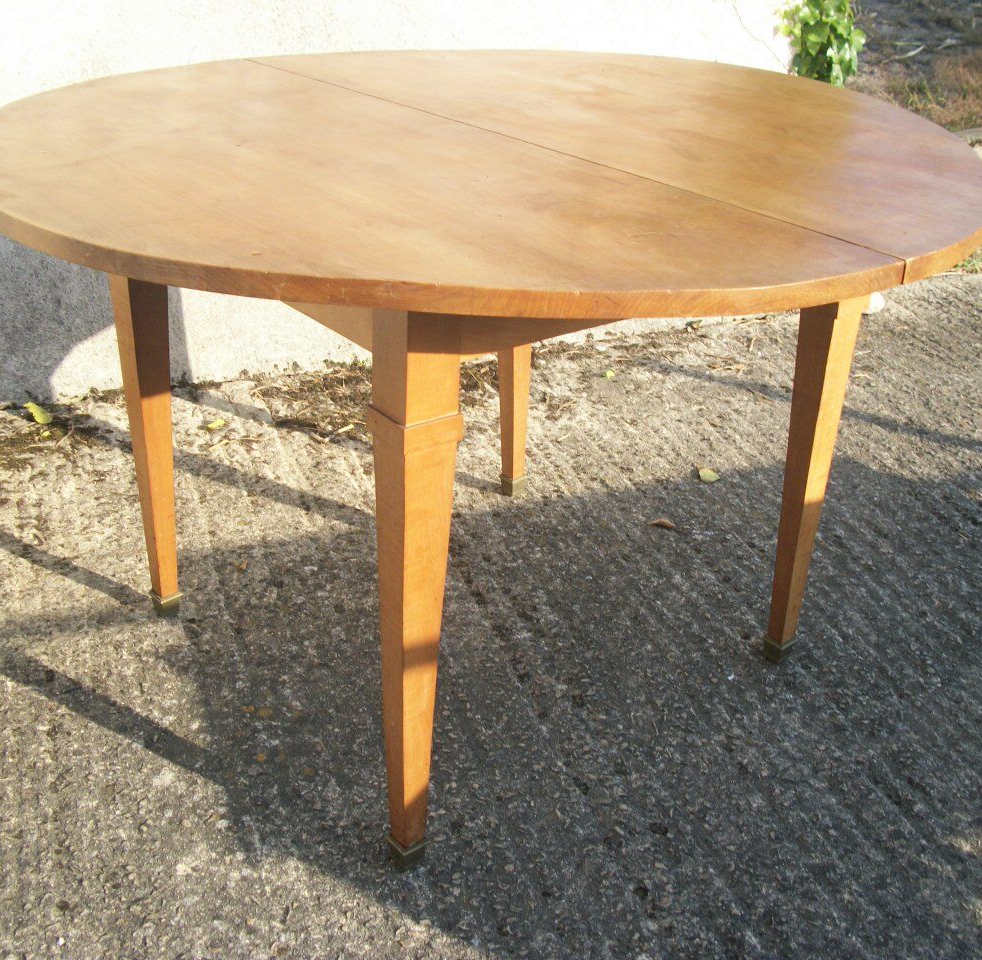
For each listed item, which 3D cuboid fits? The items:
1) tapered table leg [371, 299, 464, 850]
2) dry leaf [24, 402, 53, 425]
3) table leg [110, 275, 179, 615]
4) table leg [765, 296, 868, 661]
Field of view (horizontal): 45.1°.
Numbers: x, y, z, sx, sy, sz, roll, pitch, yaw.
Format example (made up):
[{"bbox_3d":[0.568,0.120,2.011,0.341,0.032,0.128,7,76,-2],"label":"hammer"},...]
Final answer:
[{"bbox_3d":[-0.082,0.122,1.234,0.066,0.727,0.066,-19,35,-35],"label":"tapered table leg"},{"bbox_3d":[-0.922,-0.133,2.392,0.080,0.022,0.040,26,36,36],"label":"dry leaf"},{"bbox_3d":[-0.470,-0.116,1.649,0.066,0.727,0.066,-19,35,-35],"label":"table leg"},{"bbox_3d":[0.433,-0.057,1.613,0.066,0.727,0.066,-19,35,-35],"label":"table leg"}]

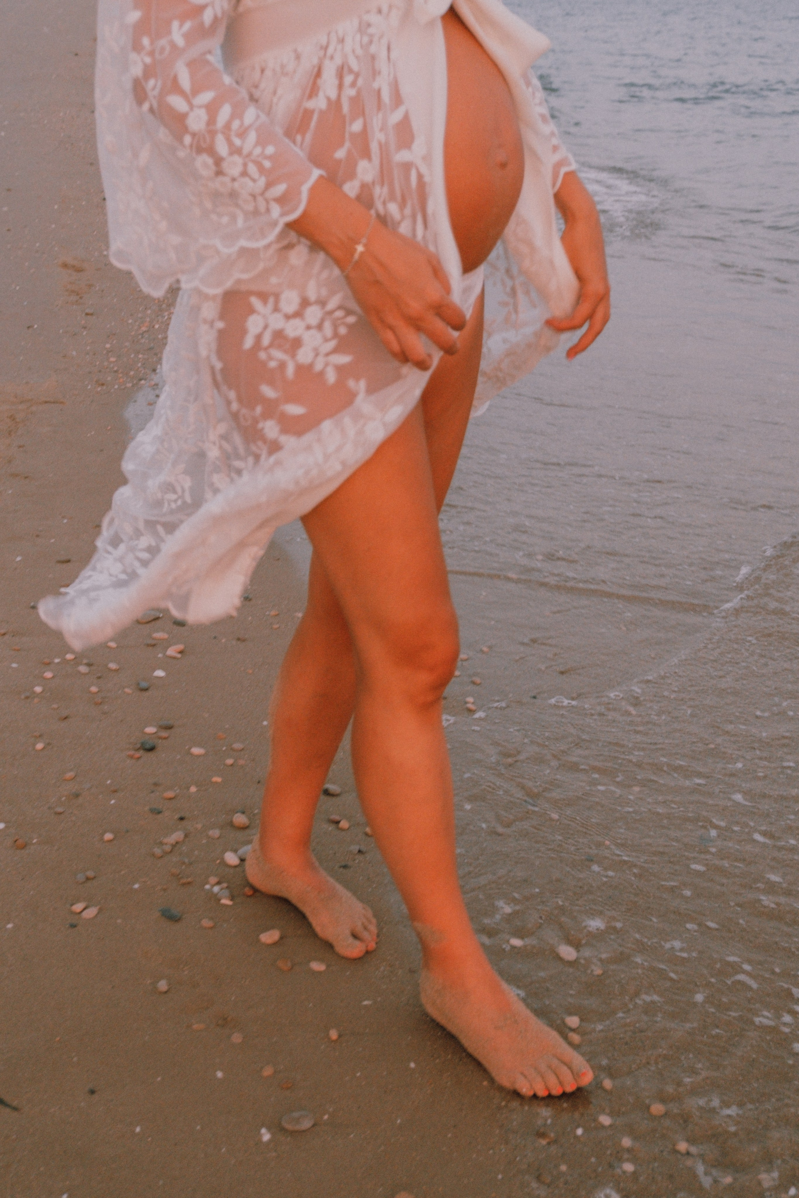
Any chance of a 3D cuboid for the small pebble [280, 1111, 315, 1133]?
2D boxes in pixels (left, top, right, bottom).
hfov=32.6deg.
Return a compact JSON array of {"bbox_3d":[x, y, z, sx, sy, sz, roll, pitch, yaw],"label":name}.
[{"bbox_3d":[-0.109,0.560,1.461,0.035,0.013,0.025,-5,27,-11],"label":"small pebble"}]

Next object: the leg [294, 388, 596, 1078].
[{"bbox_3d":[0.040,0.159,1.418,0.394,0.769,0.180,20,32,35],"label":"leg"}]

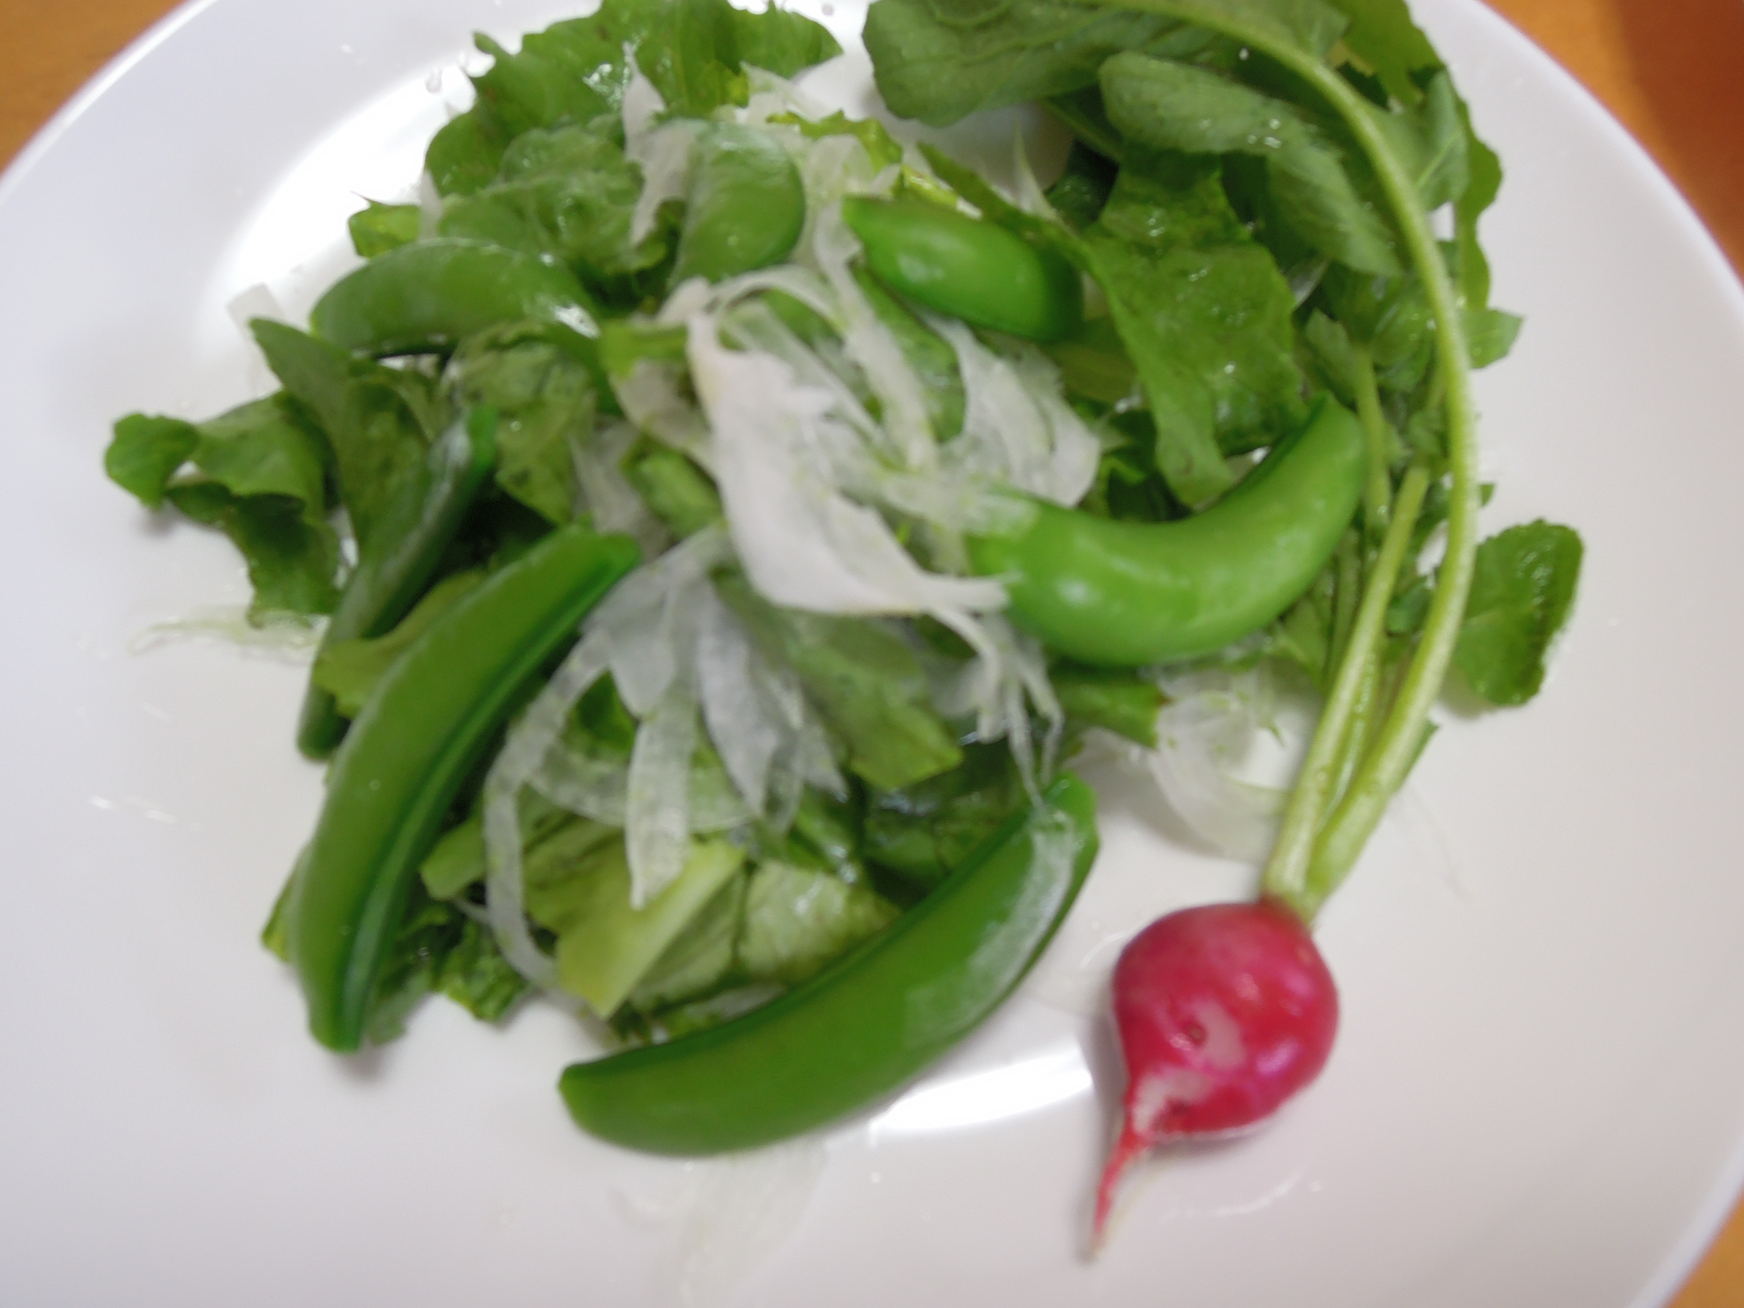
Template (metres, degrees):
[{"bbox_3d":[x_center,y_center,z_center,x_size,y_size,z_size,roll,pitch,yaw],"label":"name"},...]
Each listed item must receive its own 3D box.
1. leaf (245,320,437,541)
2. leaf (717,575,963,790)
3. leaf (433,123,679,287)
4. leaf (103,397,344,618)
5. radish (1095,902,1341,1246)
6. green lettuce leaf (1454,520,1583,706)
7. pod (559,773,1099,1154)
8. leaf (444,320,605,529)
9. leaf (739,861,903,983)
[{"bbox_3d":[-0.072,-0.030,0.164,0.019,0.014,0.042,-28,72,-11],"label":"leaf"},{"bbox_3d":[-0.005,0.003,0.146,0.018,0.014,0.032,-41,75,-15],"label":"leaf"},{"bbox_3d":[-0.045,-0.063,0.170,0.034,0.016,0.024,2,69,0],"label":"leaf"},{"bbox_3d":[-0.089,-0.022,0.167,0.035,0.016,0.024,10,69,3],"label":"leaf"},{"bbox_3d":[0.038,0.048,0.141,0.027,0.027,0.046,31,79,11],"label":"radish"},{"bbox_3d":[0.087,-0.006,0.164,0.017,0.008,0.029,20,70,7],"label":"green lettuce leaf"},{"bbox_3d":[-0.001,0.041,0.145,0.072,0.015,0.026,-24,71,-9],"label":"pod"},{"bbox_3d":[-0.045,-0.031,0.159,0.019,0.014,0.033,-15,70,-6],"label":"leaf"},{"bbox_3d":[-0.006,0.033,0.147,0.022,0.010,0.016,-6,69,-3],"label":"leaf"}]

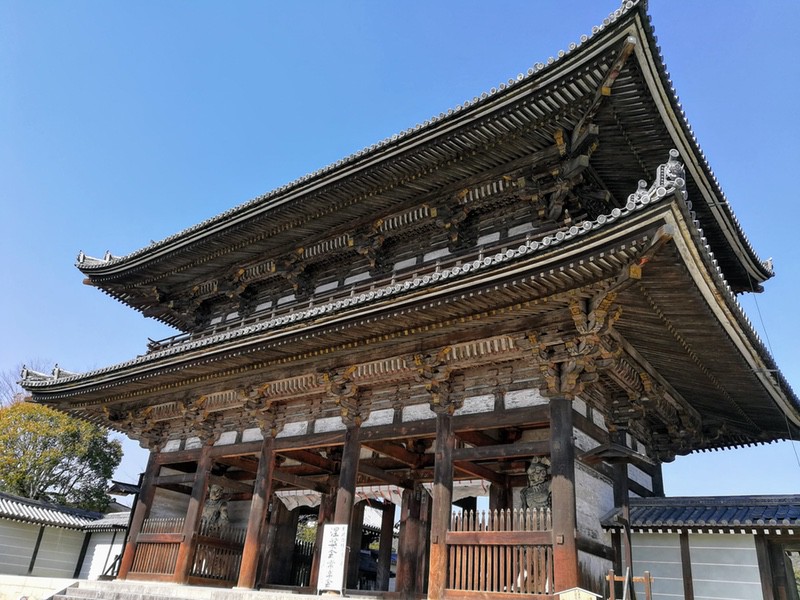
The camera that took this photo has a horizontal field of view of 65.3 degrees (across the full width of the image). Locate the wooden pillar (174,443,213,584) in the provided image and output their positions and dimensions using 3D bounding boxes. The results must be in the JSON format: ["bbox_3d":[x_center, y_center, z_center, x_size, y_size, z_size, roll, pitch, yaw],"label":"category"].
[{"bbox_3d":[-7.809,8.061,23.825,0.535,5.125,0.535,-15,-32,34],"label":"wooden pillar"}]

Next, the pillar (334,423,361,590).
[{"bbox_3d":[-1.823,6.623,20.117,0.512,5.248,0.512,-15,-32,35],"label":"pillar"}]

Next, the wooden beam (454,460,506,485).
[{"bbox_3d":[2.476,5.478,19.905,0.287,0.369,3.526,-15,-32,35],"label":"wooden beam"}]

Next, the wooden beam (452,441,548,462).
[{"bbox_3d":[2.746,4.210,17.136,3.291,0.362,0.227,-16,-33,35],"label":"wooden beam"}]

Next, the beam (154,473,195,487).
[{"bbox_3d":[-9.346,7.465,25.885,3.291,0.316,0.227,-16,-33,35],"label":"beam"}]

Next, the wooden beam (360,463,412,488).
[{"bbox_3d":[-0.524,6.129,21.602,0.252,0.374,3.266,-16,-33,35],"label":"wooden beam"}]

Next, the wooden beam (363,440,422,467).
[{"bbox_3d":[-0.440,5.384,22.499,0.287,0.492,3.526,-15,-32,35],"label":"wooden beam"}]

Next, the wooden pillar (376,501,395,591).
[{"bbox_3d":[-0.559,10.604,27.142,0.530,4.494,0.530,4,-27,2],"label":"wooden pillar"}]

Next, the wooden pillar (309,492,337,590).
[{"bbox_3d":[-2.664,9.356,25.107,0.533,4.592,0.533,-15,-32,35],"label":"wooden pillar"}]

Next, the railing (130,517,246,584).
[{"bbox_3d":[-8.493,10.629,26.167,3.695,2.296,3.772,-15,-32,35],"label":"railing"}]

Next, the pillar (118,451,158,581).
[{"bbox_3d":[-11.089,9.121,26.794,0.512,5.248,0.512,-15,-32,35],"label":"pillar"}]

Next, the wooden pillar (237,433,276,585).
[{"bbox_3d":[-4.923,7.293,21.782,0.535,5.125,0.535,-15,-32,34],"label":"wooden pillar"}]

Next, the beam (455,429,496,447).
[{"bbox_3d":[2.552,4.550,20.358,0.287,0.512,3.526,-15,-32,35],"label":"beam"}]

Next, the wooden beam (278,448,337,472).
[{"bbox_3d":[-3.750,6.190,24.406,0.252,0.474,3.266,-16,-33,35],"label":"wooden beam"}]

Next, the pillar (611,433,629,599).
[{"bbox_3d":[6.395,6.298,18.118,0.530,4.898,0.530,-16,-33,35],"label":"pillar"}]

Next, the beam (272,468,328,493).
[{"bbox_3d":[-3.821,7.013,23.989,0.252,0.395,3.266,-16,-33,35],"label":"beam"}]

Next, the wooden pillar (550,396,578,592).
[{"bbox_3d":[4.108,4.852,15.565,0.530,4.974,0.530,-16,-33,35],"label":"wooden pillar"}]

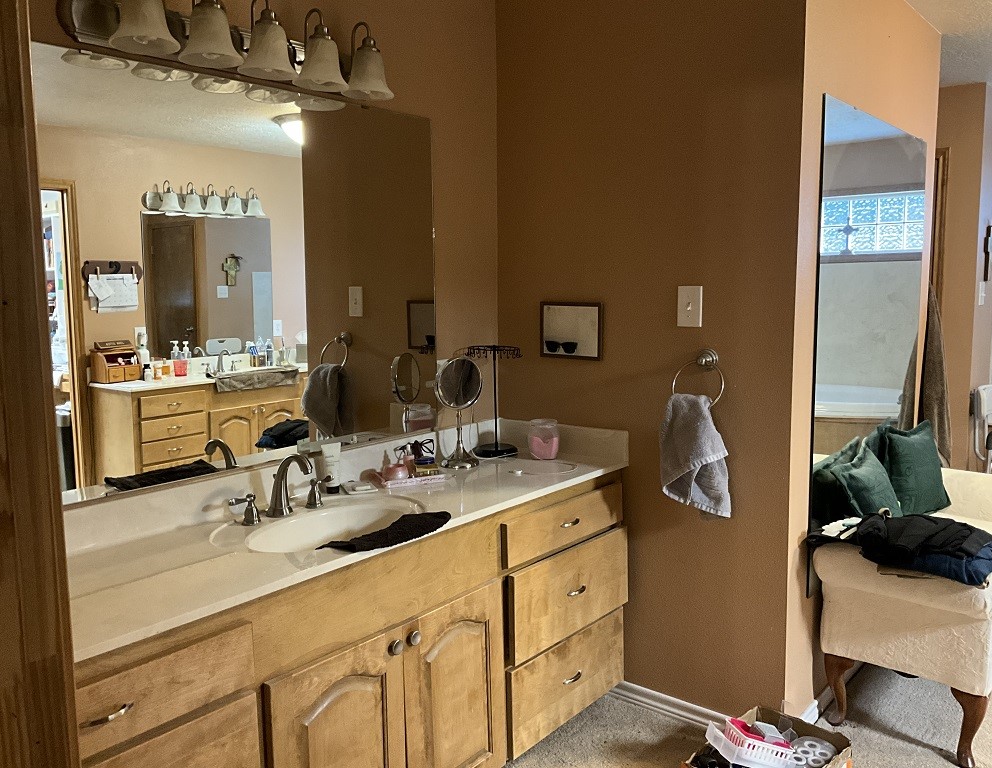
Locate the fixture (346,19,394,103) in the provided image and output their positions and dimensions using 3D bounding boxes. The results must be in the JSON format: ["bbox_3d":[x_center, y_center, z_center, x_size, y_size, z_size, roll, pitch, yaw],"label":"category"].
[{"bbox_3d":[-0.363,-0.906,2.385,0.160,0.200,0.147,-1,7,0],"label":"fixture"}]

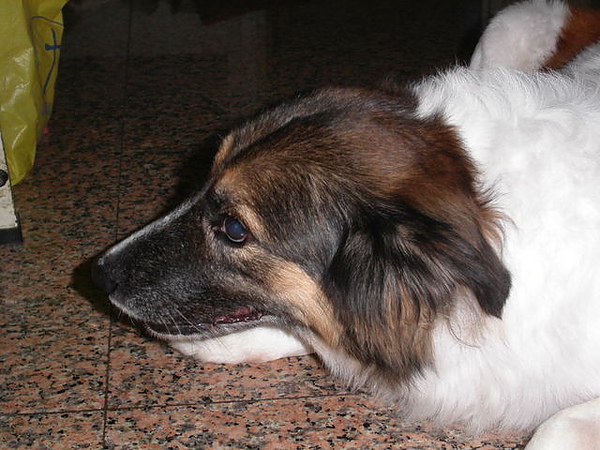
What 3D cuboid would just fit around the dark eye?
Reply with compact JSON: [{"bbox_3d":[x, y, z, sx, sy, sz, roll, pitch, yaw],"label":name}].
[{"bbox_3d":[-0.052,0.004,0.845,0.019,0.019,0.012,10,11,25],"label":"dark eye"}]

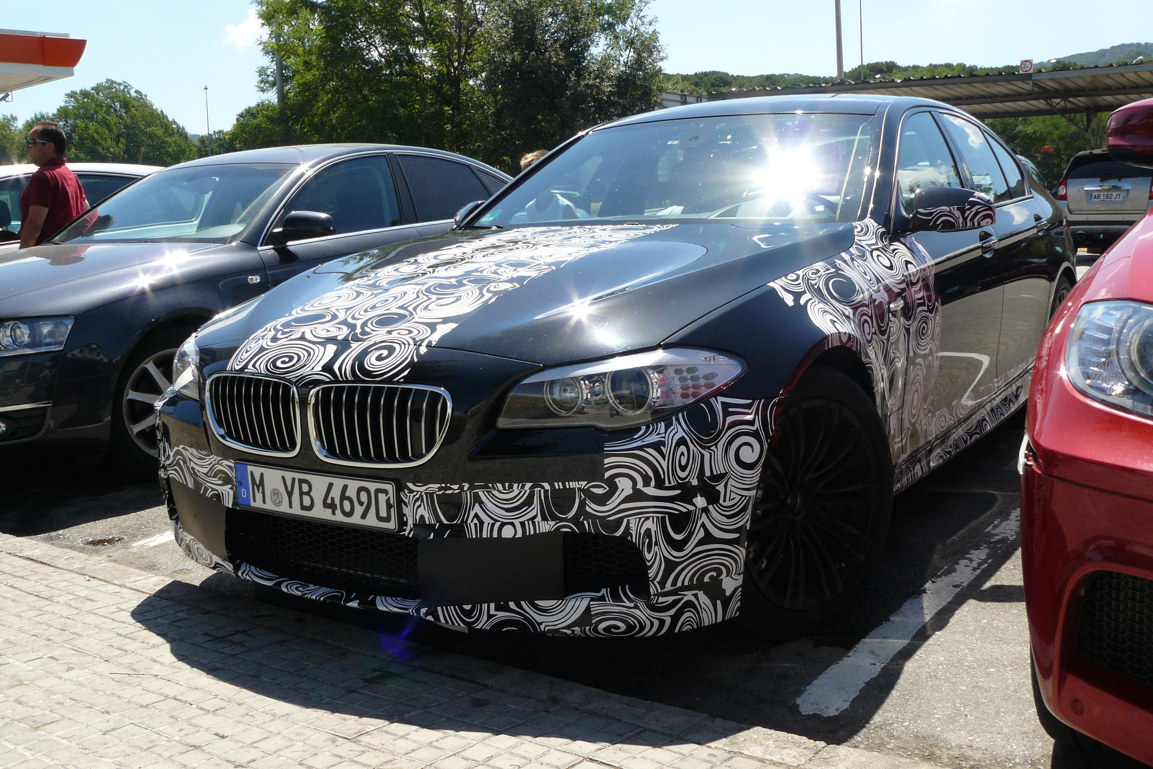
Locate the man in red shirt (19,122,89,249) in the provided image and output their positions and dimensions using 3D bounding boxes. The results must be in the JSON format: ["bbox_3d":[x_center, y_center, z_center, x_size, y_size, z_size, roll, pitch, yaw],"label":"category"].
[{"bbox_3d":[-3.086,-0.743,7.241,0.360,1.650,0.500,1,10,17],"label":"man in red shirt"}]

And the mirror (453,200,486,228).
[{"bbox_3d":[-0.427,-0.652,4.704,0.240,0.138,0.130,4,12,33],"label":"mirror"}]

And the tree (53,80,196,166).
[{"bbox_3d":[-20.386,-10.644,54.530,6.200,6.189,6.000,-5,10,-15],"label":"tree"}]

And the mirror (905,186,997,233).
[{"bbox_3d":[1.149,-0.537,3.685,0.240,0.138,0.130,4,12,33],"label":"mirror"}]

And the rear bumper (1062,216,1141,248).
[{"bbox_3d":[8.190,-2.364,18.470,1.780,0.480,0.450,3,11,30],"label":"rear bumper"}]

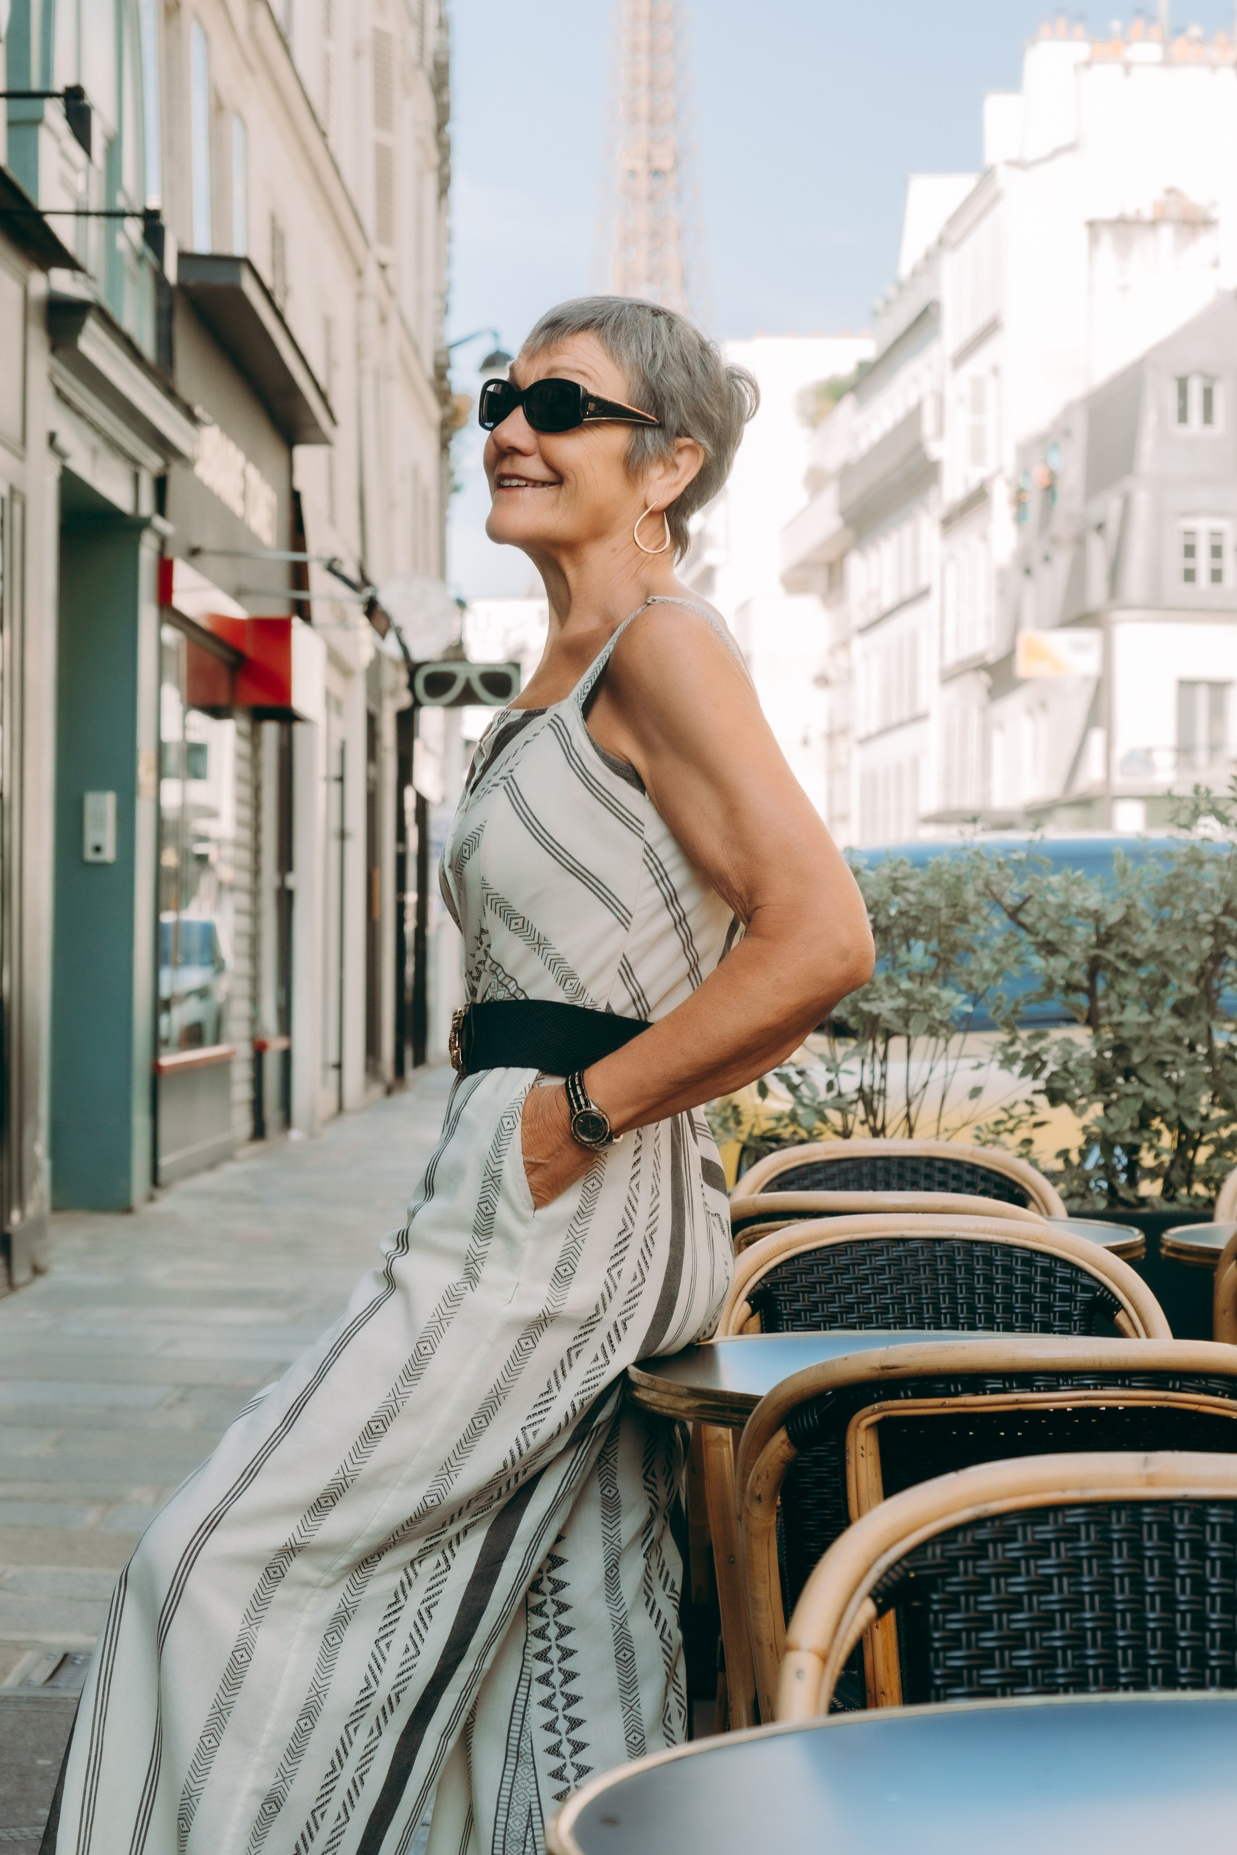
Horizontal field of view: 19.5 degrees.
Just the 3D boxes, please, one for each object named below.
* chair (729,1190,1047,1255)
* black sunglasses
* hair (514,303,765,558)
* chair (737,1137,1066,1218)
[{"bbox_3d":[0.293,0.704,4.197,0.500,0.830,0.540,0,0,3],"label":"chair"},{"bbox_3d":[-0.021,-0.430,3.075,0.130,0.048,0.145,10,-1,-35],"label":"black sunglasses"},{"bbox_3d":[0.019,-0.432,3.110,0.200,0.215,0.175,10,-1,-35],"label":"hair"},{"bbox_3d":[0.378,0.708,4.777,0.500,0.830,0.540,0,0,2],"label":"chair"}]

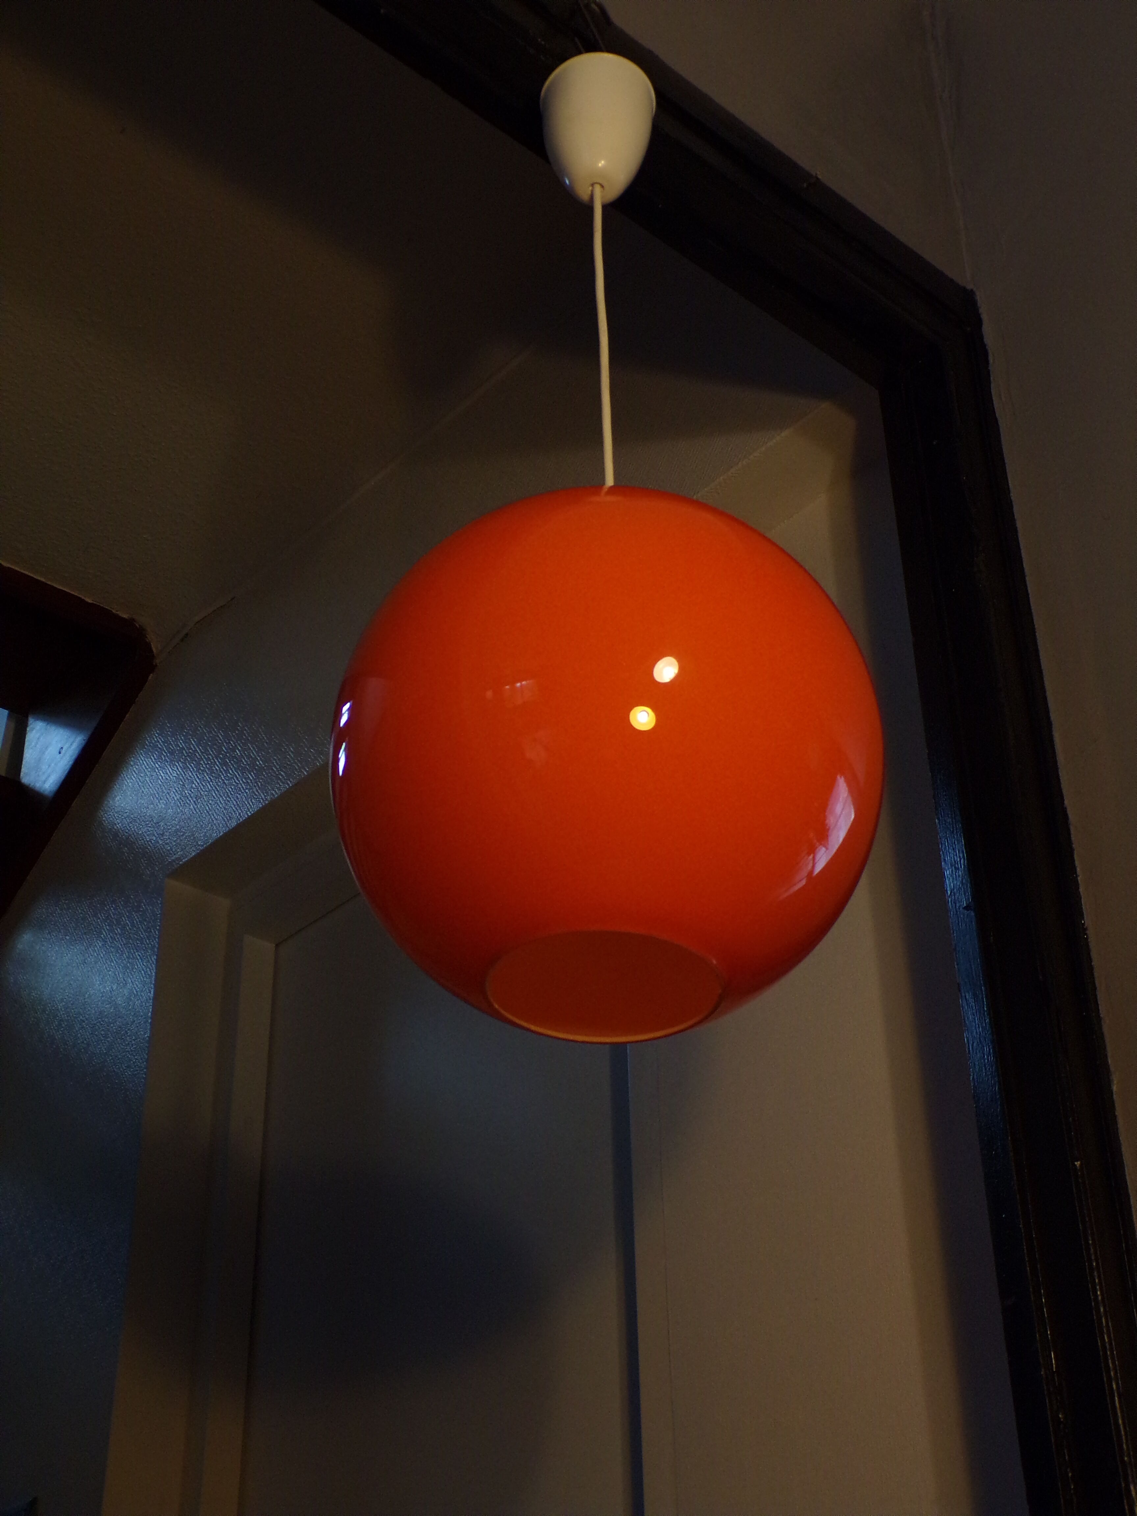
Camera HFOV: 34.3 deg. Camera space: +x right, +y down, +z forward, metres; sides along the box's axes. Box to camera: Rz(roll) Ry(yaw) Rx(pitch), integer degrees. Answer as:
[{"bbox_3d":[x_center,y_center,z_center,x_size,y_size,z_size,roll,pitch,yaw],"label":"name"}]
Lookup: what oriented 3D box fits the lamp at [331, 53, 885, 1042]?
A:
[{"bbox_3d":[0.019,-0.166,1.121,0.304,0.672,0.304,-1,-29,-1],"label":"lamp"}]

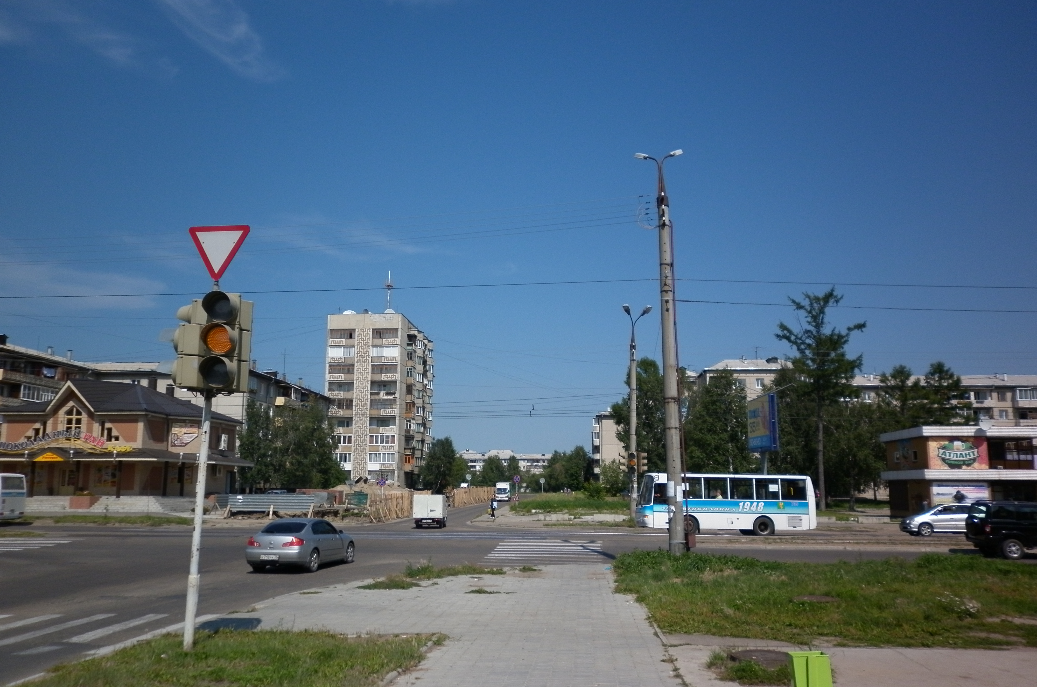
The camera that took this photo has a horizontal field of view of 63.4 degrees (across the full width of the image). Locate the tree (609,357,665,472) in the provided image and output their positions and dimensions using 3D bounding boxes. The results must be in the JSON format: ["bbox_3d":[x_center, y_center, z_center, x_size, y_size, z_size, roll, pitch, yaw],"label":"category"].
[{"bbox_3d":[12.322,8.809,84.698,6.200,14.910,6.000,0,-9,0],"label":"tree"}]

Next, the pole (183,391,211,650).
[{"bbox_3d":[-3.441,1.871,9.012,0.130,2.780,0.130,0,-10,0],"label":"pole"}]

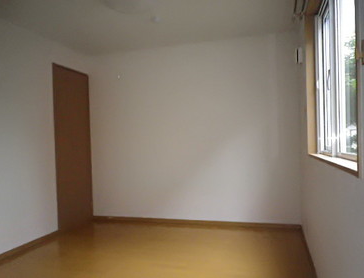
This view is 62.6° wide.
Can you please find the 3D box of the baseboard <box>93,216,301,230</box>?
[{"bbox_3d":[0.053,1.063,3.839,2.752,0.062,0.018,-2,0,17],"label":"baseboard"}]

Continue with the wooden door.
[{"bbox_3d":[-1.415,0.115,3.905,0.050,2.040,0.708,-2,0,17],"label":"wooden door"}]

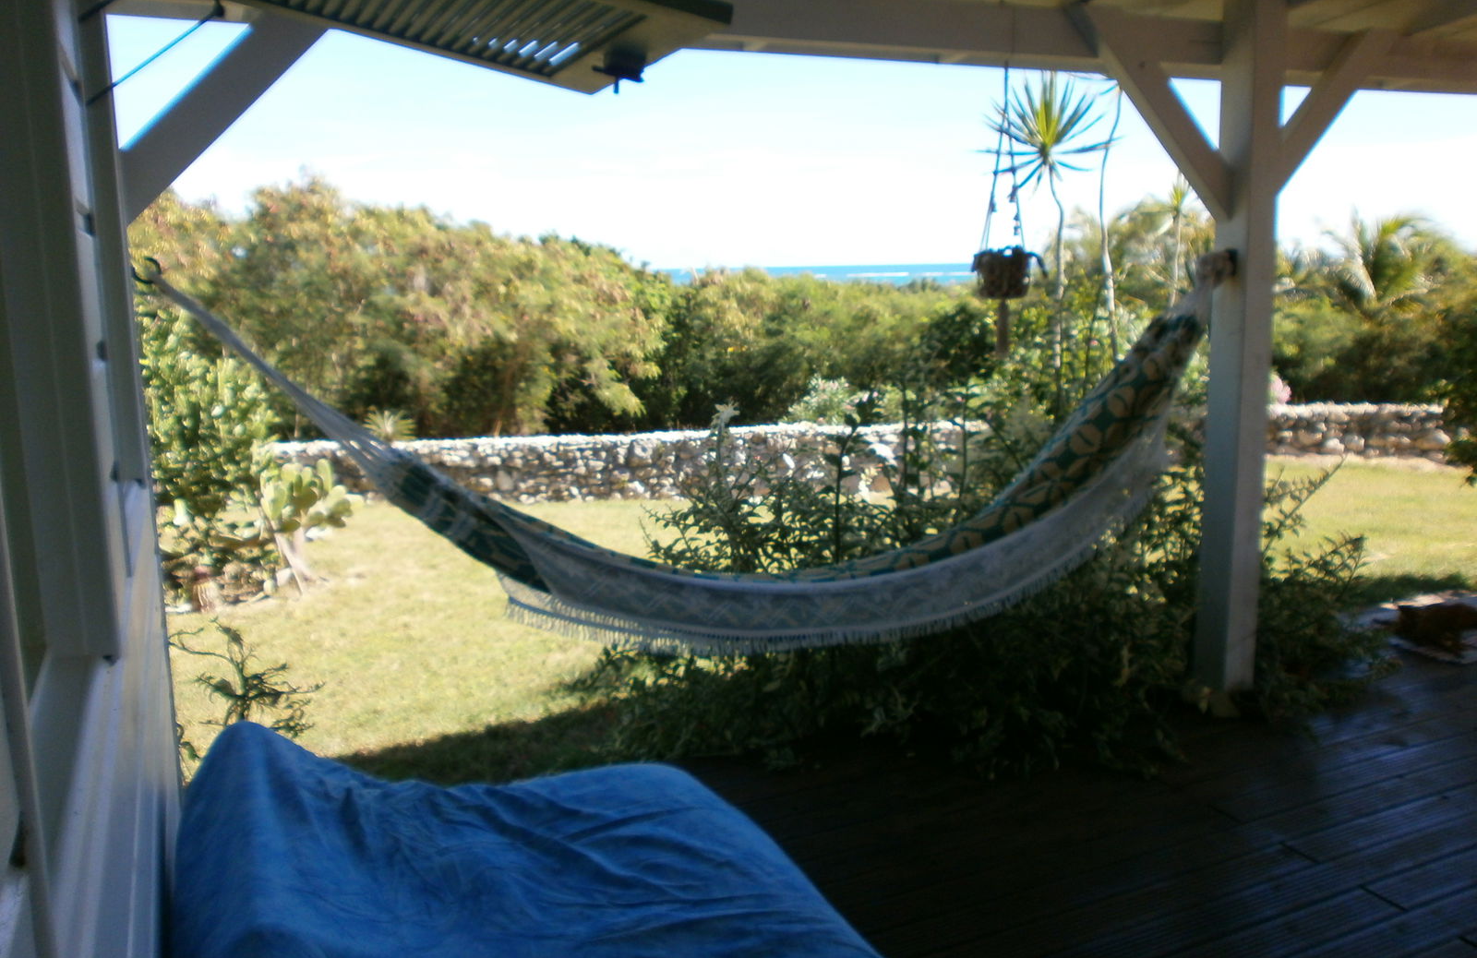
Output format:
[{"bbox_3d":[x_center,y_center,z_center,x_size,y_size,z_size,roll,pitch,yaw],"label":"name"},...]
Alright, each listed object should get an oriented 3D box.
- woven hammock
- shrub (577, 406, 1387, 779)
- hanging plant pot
[{"bbox_3d":[0.178,-0.072,3.515,3.450,1.200,0.450,-5,11,-23],"label":"woven hammock"},{"bbox_3d":[0.845,0.283,4.312,3.000,1.300,1.250,-5,11,-23],"label":"shrub"},{"bbox_3d":[0.858,-0.663,3.732,0.205,0.180,0.205,-1,10,0],"label":"hanging plant pot"}]

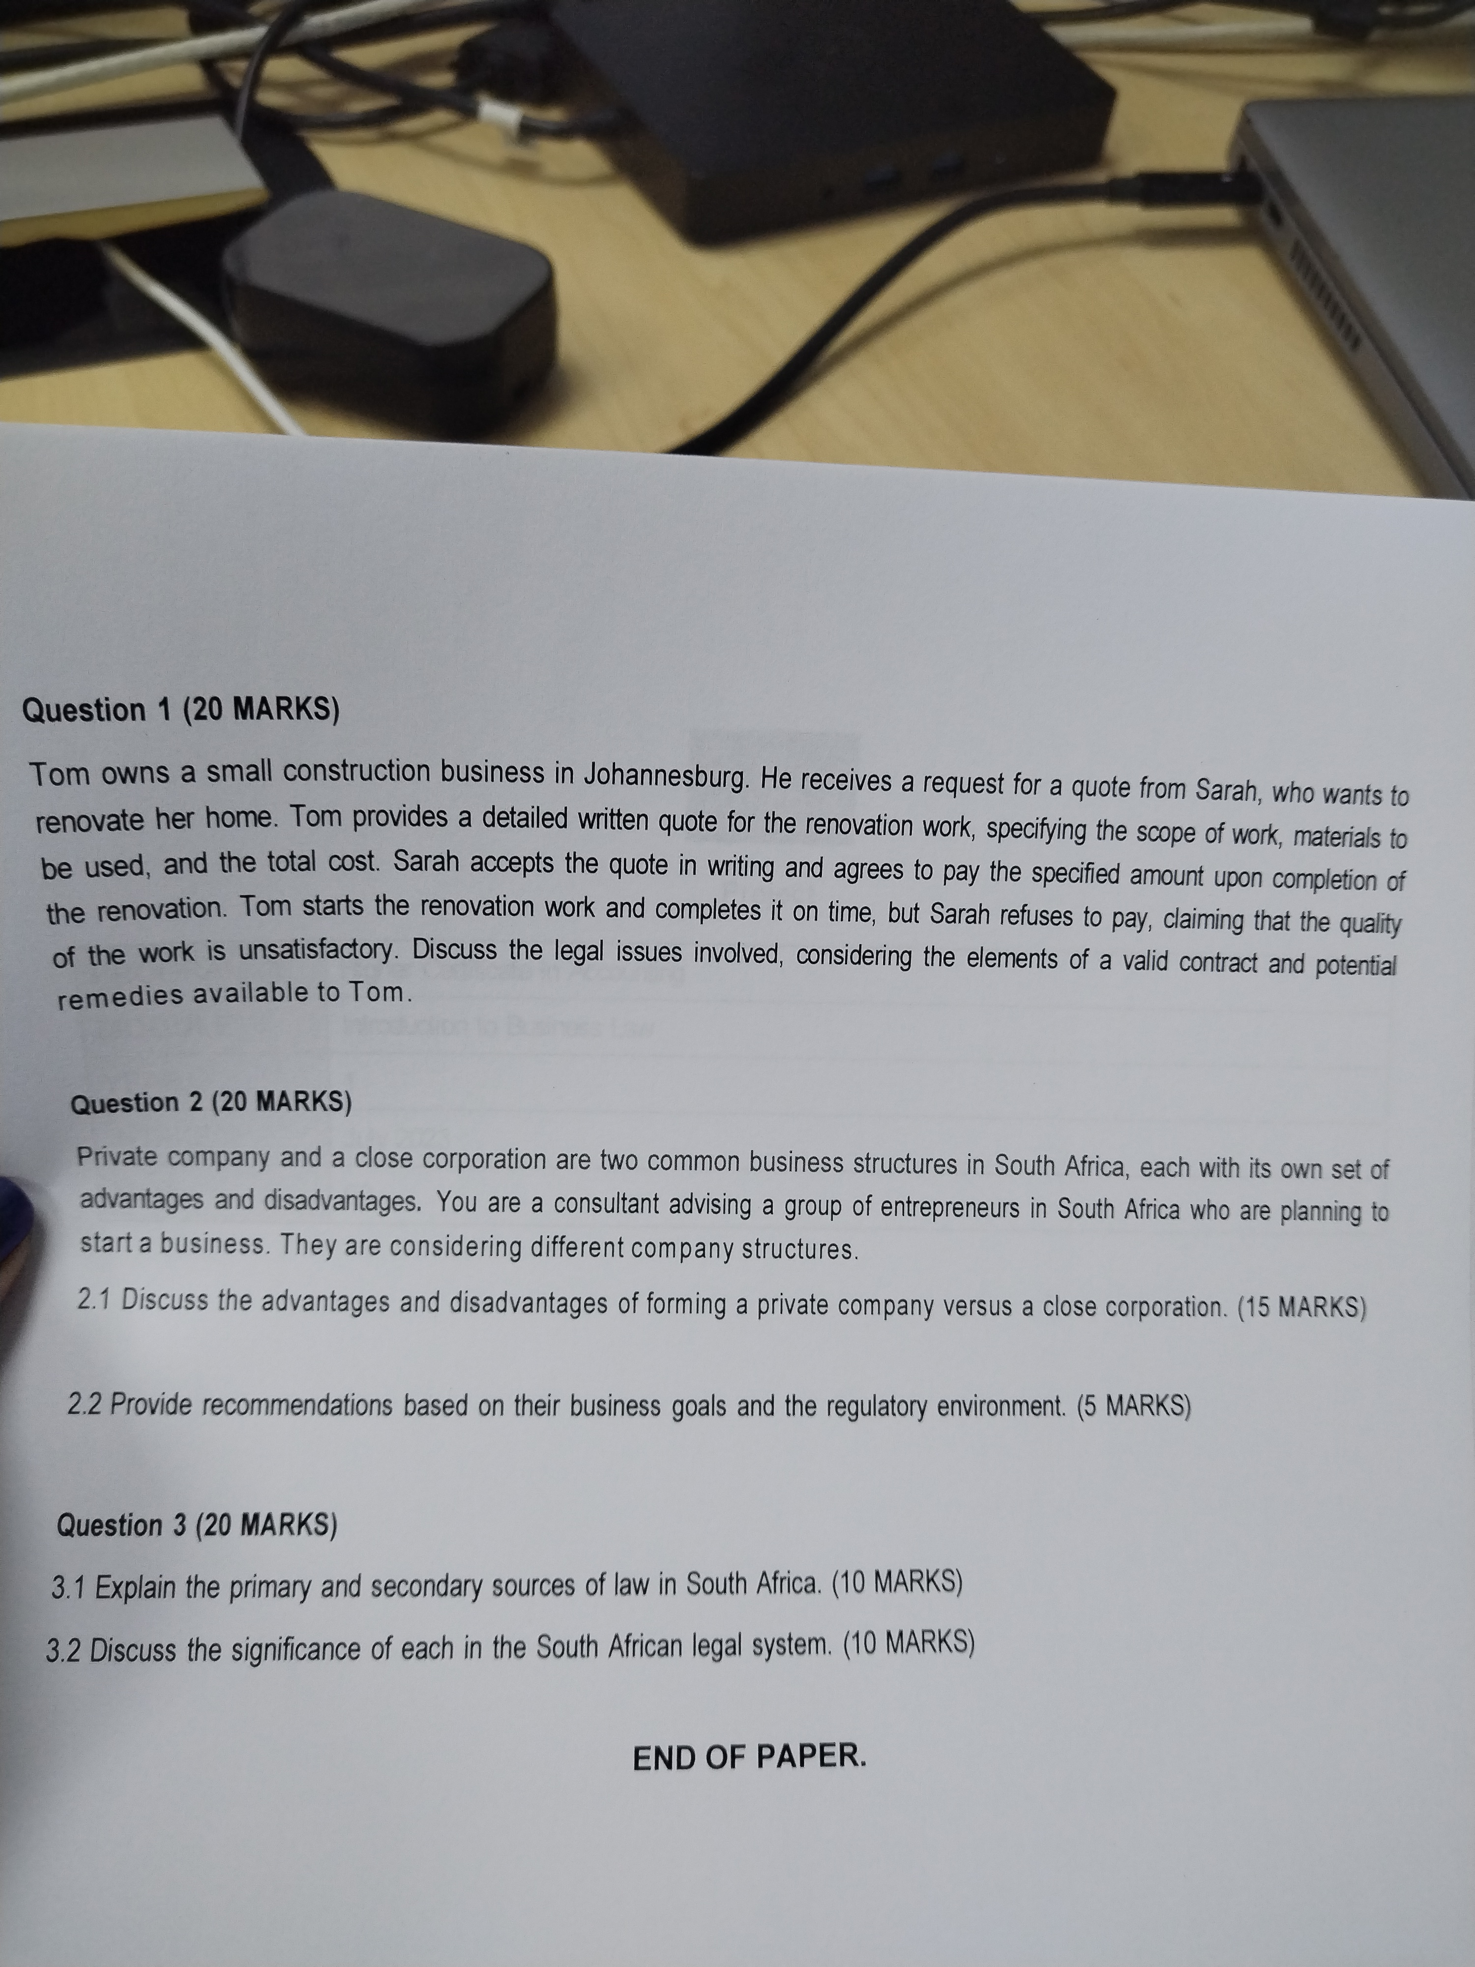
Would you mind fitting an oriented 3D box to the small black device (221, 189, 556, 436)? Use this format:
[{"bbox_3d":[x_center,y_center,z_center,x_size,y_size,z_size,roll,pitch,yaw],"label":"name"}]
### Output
[{"bbox_3d":[-0.092,-0.181,0.397,0.079,0.027,0.051,23,58,10],"label":"small black device"}]

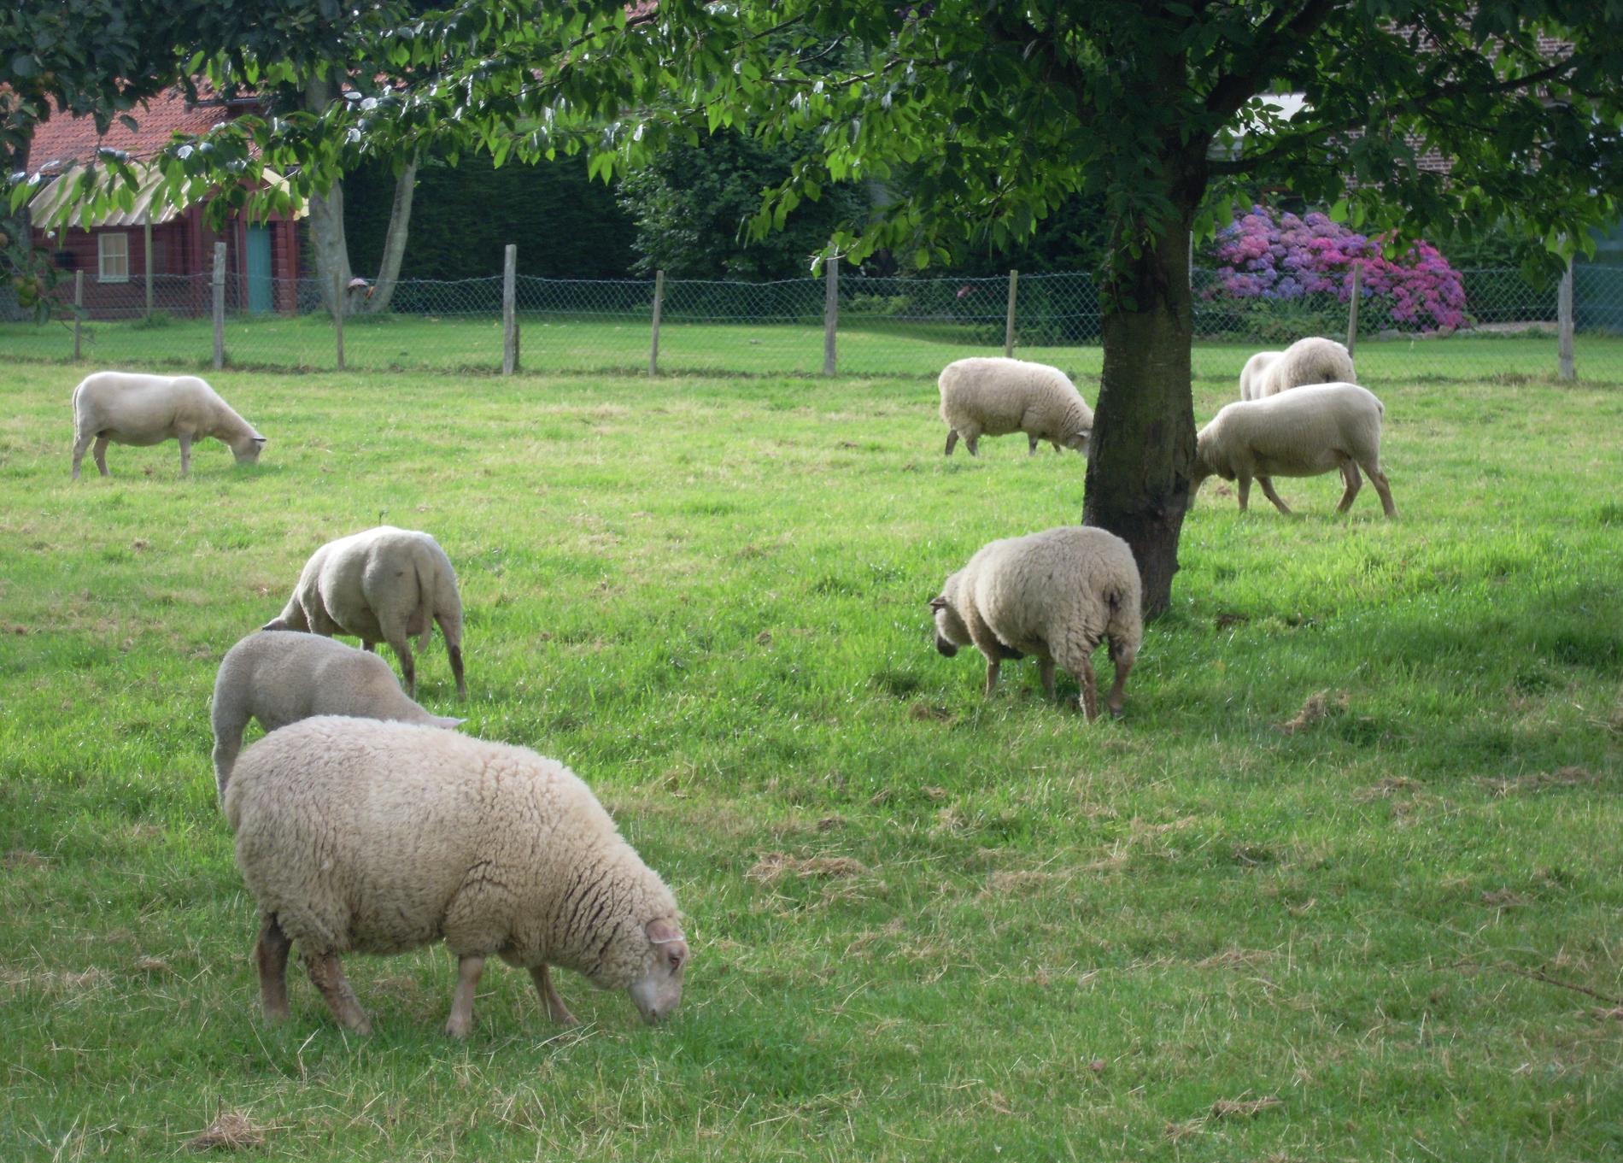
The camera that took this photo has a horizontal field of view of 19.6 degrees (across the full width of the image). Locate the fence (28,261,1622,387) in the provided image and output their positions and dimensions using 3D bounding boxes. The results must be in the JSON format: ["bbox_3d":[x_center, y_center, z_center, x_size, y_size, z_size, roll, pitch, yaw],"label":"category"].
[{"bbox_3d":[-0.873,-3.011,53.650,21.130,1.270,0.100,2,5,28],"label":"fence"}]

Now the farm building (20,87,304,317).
[{"bbox_3d":[-11.989,-6.983,86.500,5.300,4.200,4.400,0,4,-5],"label":"farm building"}]

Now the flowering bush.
[{"bbox_3d":[8.032,-4.800,72.000,4.100,1.950,2.400,0,4,0],"label":"flowering bush"}]

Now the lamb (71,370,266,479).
[{"bbox_3d":[-4.145,-1.017,30.200,1.270,0.670,0.400,-1,5,-12],"label":"lamb"}]

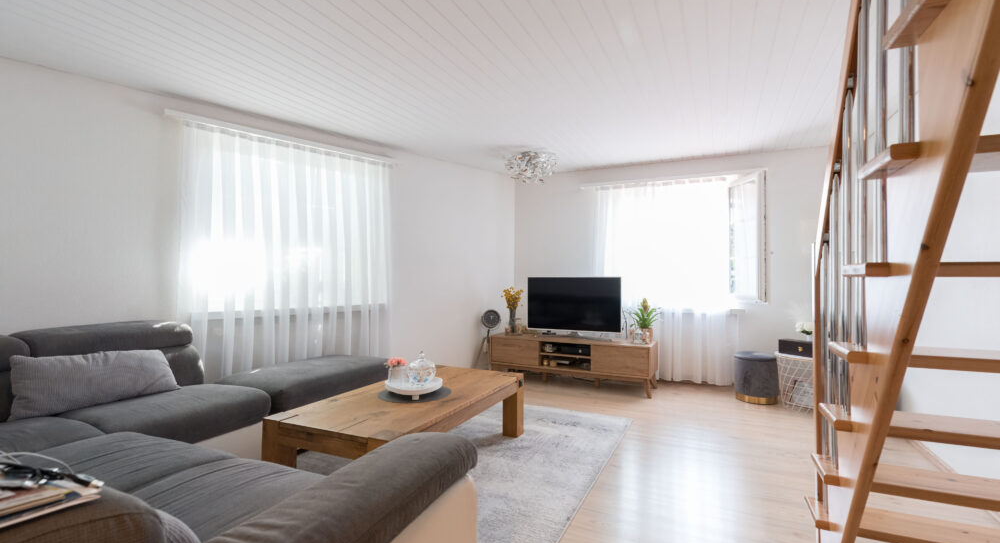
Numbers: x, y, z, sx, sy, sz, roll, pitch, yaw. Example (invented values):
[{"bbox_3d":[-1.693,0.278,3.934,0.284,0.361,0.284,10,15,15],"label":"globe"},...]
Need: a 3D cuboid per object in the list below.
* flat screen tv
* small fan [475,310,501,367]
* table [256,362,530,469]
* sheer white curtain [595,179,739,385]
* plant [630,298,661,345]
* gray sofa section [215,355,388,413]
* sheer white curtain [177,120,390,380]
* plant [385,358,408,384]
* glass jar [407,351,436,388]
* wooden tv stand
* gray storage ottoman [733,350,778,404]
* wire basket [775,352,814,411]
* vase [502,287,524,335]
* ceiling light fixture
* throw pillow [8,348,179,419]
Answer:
[{"bbox_3d":[0.801,0.356,4.875,1.026,0.585,0.082,0,-1,19],"label":"flat screen tv"},{"bbox_3d":[-0.126,0.790,4.874,0.360,0.766,0.330,0,0,-6],"label":"small fan"},{"bbox_3d":[-0.490,0.950,2.696,0.762,0.444,1.517,0,-1,25],"label":"table"},{"bbox_3d":[1.804,0.100,4.945,1.497,2.190,0.125,0,-1,22],"label":"sheer white curtain"},{"bbox_3d":[1.471,0.501,4.525,0.279,0.452,0.260,0,-1,27],"label":"plant"},{"bbox_3d":[-1.375,0.948,3.324,0.740,0.430,1.120,0,0,30],"label":"gray sofa section"},{"bbox_3d":[-1.717,0.022,3.814,1.704,2.249,0.125,1,-1,-43],"label":"sheer white curtain"},{"bbox_3d":[-0.625,0.596,2.692,0.140,0.163,0.130,0,0,-11],"label":"plant"},{"bbox_3d":[-0.472,0.572,2.670,0.165,0.211,0.165,0,0,-11],"label":"glass jar"},{"bbox_3d":[0.757,0.972,4.787,1.713,0.487,0.423,0,-1,27],"label":"wooden tv stand"},{"bbox_3d":[2.340,0.965,4.063,0.347,0.406,0.347,0,0,26],"label":"gray storage ottoman"},{"bbox_3d":[2.750,0.980,3.990,0.471,0.463,0.471,0,-1,25],"label":"wire basket"},{"bbox_3d":[0.153,0.444,5.036,0.240,0.547,0.240,0,0,0],"label":"vase"},{"bbox_3d":[0.322,-1.071,4.704,0.530,0.302,0.530,0,0,0],"label":"ceiling light fixture"},{"bbox_3d":[-2.270,0.614,2.509,0.144,0.332,0.702,-25,-12,26],"label":"throw pillow"}]

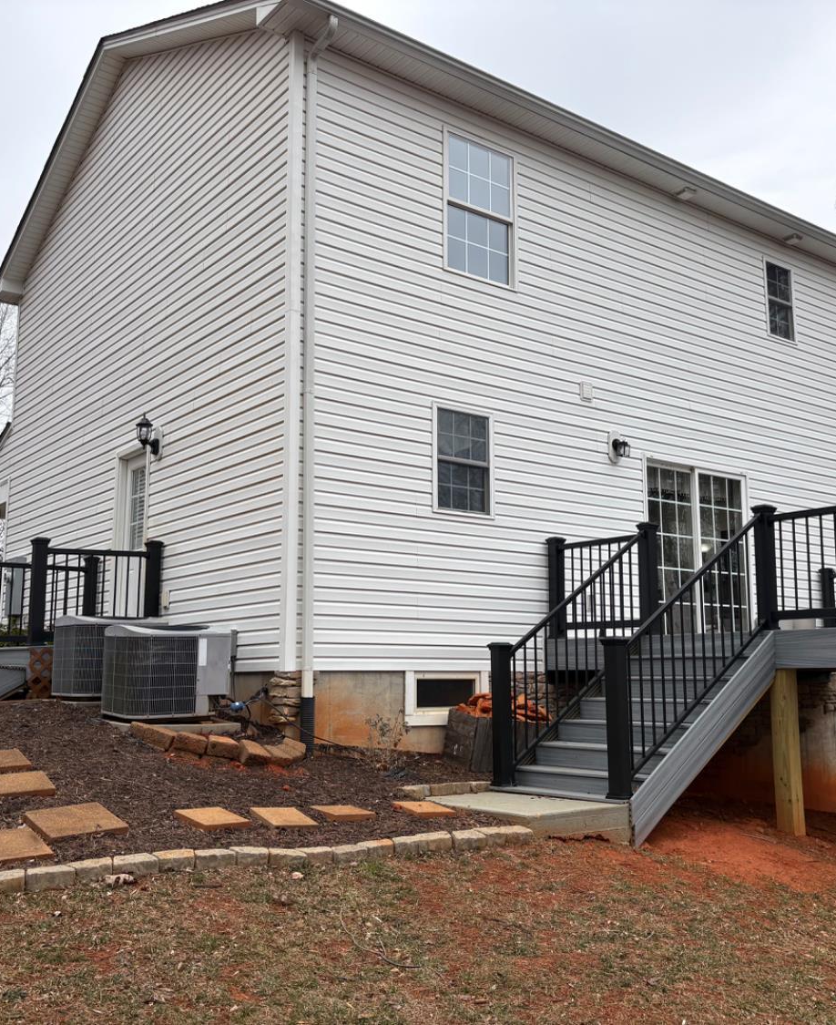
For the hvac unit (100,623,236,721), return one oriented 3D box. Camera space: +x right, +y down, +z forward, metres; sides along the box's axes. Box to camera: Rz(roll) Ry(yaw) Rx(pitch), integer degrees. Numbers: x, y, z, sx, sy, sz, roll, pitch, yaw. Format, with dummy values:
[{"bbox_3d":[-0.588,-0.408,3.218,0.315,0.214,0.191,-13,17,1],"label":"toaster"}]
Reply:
[{"bbox_3d":[-1.965,1.260,8.050,0.775,0.690,0.800,7,-11,-37],"label":"hvac unit"}]

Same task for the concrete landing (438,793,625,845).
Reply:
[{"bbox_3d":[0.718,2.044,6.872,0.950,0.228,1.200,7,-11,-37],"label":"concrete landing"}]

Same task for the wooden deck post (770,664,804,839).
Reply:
[{"bbox_3d":[2.807,1.807,7.814,0.140,1.225,0.140,7,-11,-37],"label":"wooden deck post"}]

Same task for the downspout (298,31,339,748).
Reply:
[{"bbox_3d":[-0.814,-1.200,8.474,0.125,6.220,0.300,7,-11,-37],"label":"downspout"}]

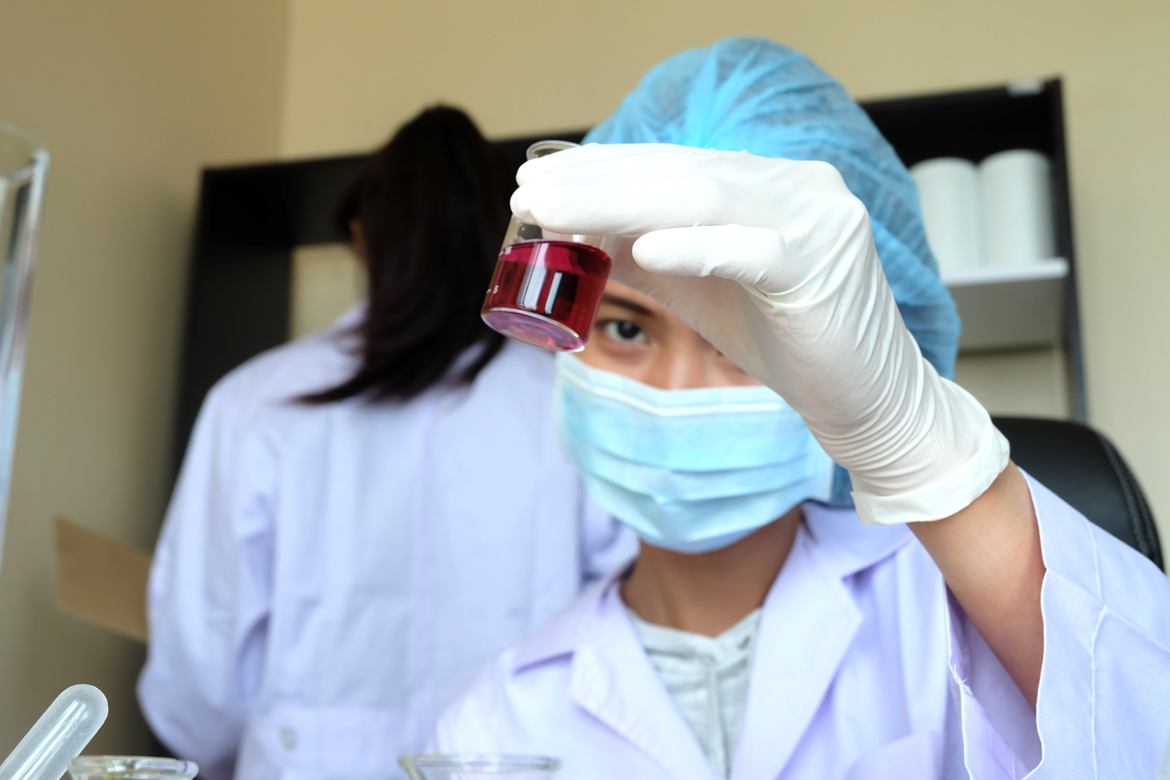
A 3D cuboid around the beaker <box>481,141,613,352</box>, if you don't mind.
[{"bbox_3d":[-0.008,-0.044,0.476,0.037,0.053,0.036,15,-16,4],"label":"beaker"}]

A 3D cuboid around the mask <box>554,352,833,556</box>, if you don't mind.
[{"bbox_3d":[0.058,0.035,0.820,0.150,0.100,0.085,6,6,7],"label":"mask"}]

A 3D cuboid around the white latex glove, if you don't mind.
[{"bbox_3d":[0.065,-0.014,0.490,0.175,0.122,0.085,2,-2,-20],"label":"white latex glove"}]

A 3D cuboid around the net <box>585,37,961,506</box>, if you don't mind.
[{"bbox_3d":[0.105,-0.075,0.917,0.235,0.270,0.250,6,3,10],"label":"net"}]

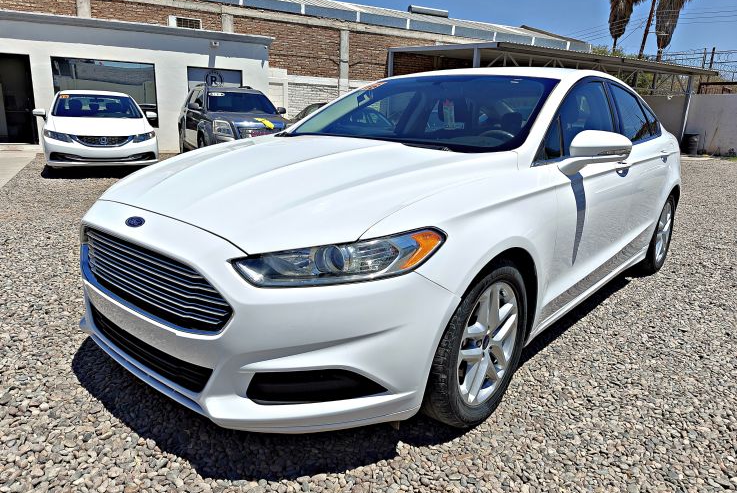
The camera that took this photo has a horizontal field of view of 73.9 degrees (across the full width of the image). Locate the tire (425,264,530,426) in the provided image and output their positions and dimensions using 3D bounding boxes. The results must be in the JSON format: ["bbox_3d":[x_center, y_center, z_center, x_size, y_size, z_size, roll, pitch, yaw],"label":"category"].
[{"bbox_3d":[0.383,0.343,1.901,0.235,0.655,0.655,12,18,40],"label":"tire"}]

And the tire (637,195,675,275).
[{"bbox_3d":[2.281,-0.131,3.974,0.235,0.655,0.655,12,18,40],"label":"tire"}]

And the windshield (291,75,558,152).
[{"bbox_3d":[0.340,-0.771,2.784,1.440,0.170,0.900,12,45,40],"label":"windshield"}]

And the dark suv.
[{"bbox_3d":[-3.190,-2.842,11.378,1.900,1.710,4.700,-6,17,-29],"label":"dark suv"}]

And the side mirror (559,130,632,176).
[{"bbox_3d":[1.007,-0.421,2.180,0.250,0.190,0.250,12,18,40],"label":"side mirror"}]

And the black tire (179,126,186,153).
[{"bbox_3d":[-4.606,-2.647,12.322,0.235,0.720,0.720,-6,17,-29],"label":"black tire"}]

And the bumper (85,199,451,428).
[{"bbox_3d":[-0.619,0.148,1.907,1.830,0.640,0.660,12,18,40],"label":"bumper"}]

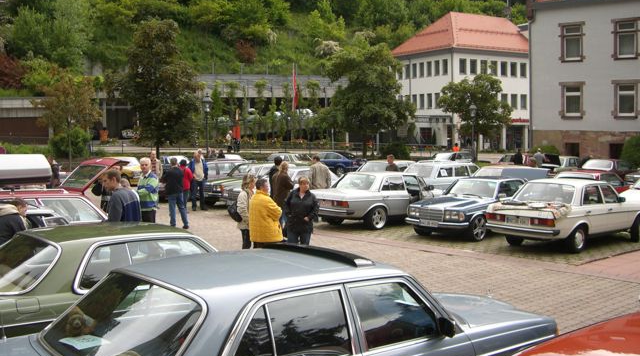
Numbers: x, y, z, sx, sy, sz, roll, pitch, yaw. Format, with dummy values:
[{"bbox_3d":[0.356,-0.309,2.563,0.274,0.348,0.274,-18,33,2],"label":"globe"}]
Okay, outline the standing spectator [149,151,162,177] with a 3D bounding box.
[{"bbox_3d":[-5.736,-0.035,24.500,0.540,1.820,0.360,1,3,12],"label":"standing spectator"}]

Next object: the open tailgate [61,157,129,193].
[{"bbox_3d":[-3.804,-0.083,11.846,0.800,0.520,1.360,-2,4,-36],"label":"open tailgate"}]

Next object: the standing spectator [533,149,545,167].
[{"bbox_3d":[10.460,-0.543,33.555,0.520,1.750,0.350,2,4,21],"label":"standing spectator"}]

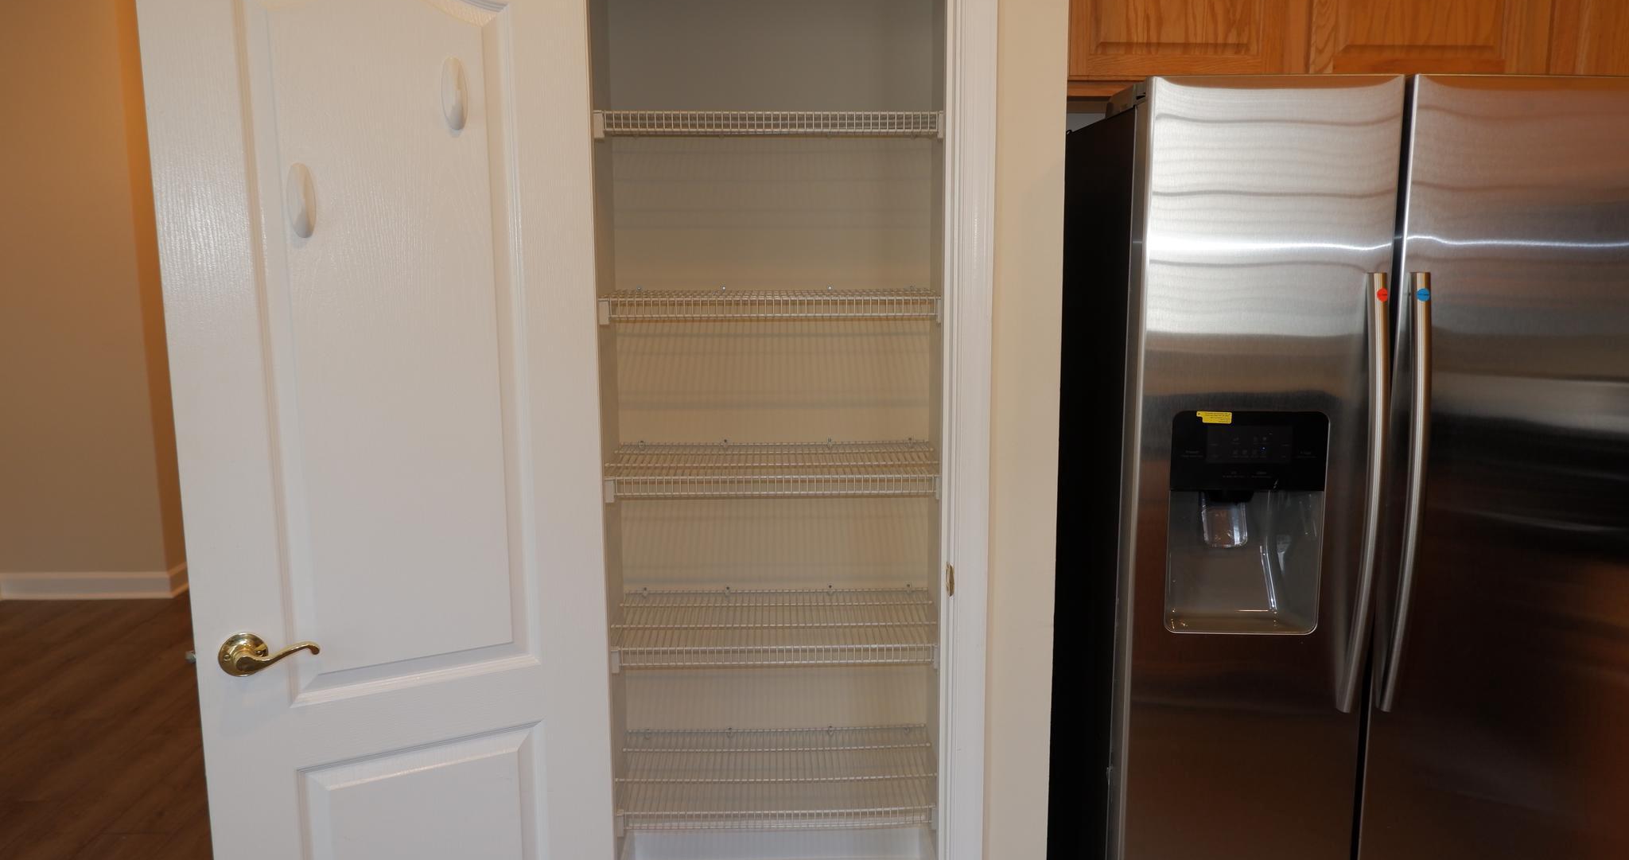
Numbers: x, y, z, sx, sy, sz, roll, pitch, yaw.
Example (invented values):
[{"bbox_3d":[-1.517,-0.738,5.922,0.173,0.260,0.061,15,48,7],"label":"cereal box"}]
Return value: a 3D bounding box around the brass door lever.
[{"bbox_3d":[-0.770,0.315,1.535,0.127,0.063,0.062,-5,9,-31],"label":"brass door lever"}]

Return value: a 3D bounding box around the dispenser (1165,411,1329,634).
[{"bbox_3d":[0.724,0.155,1.872,0.264,0.378,0.110,0,8,-2],"label":"dispenser"}]

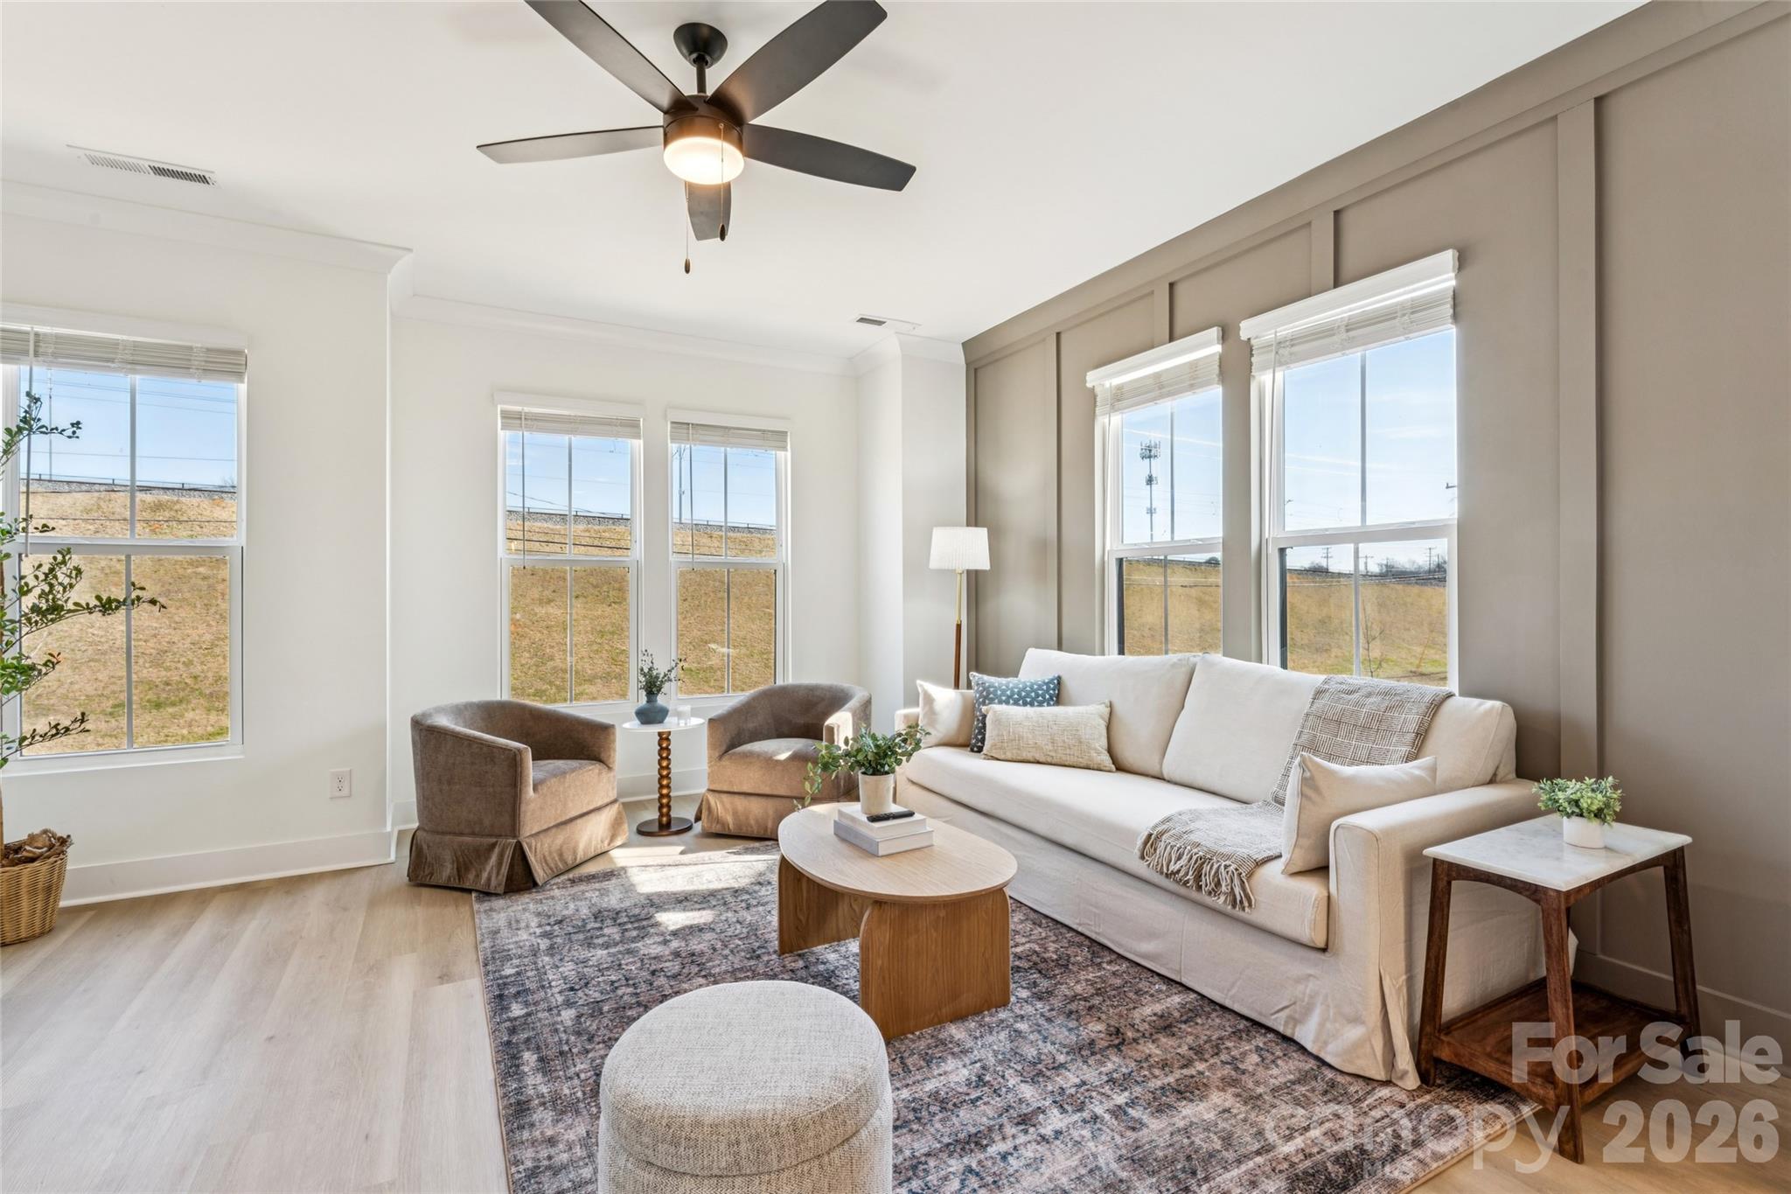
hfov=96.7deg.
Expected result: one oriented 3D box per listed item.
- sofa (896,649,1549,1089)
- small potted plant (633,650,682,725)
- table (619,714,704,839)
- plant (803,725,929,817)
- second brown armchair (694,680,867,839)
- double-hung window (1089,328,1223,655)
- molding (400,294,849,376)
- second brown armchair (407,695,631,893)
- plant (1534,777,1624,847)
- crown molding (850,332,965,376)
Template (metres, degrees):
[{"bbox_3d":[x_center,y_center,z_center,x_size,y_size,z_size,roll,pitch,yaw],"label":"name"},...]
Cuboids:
[{"bbox_3d":[0.946,0.723,3.155,0.850,0.910,2.440,0,0,-30],"label":"sofa"},{"bbox_3d":[-1.242,0.470,4.180,0.250,0.385,0.220,0,0,0],"label":"small potted plant"},{"bbox_3d":[-1.189,0.919,4.098,0.420,0.540,0.420,0,0,-29],"label":"table"},{"bbox_3d":[-0.097,0.560,2.560,0.400,0.290,0.310,0,0,0],"label":"plant"},{"bbox_3d":[-0.490,0.837,4.210,0.730,0.700,0.730,0,0,21],"label":"second brown armchair"},{"bbox_3d":[1.200,-0.259,3.660,0.120,1.720,0.770,0,0,-30],"label":"double-hung window"},{"bbox_3d":[-1.381,-1.493,4.652,2.620,0.095,0.095,0,0,-28],"label":"molding"},{"bbox_3d":[-1.748,0.842,3.636,0.700,0.700,0.720,0,0,17],"label":"second brown armchair"},{"bbox_3d":[1.727,0.546,1.996,0.145,0.137,0.145,0,0,-29],"label":"plant"},{"bbox_3d":[0.060,-1.495,5.064,0.520,0.095,0.720,0,0,-30],"label":"crown molding"}]

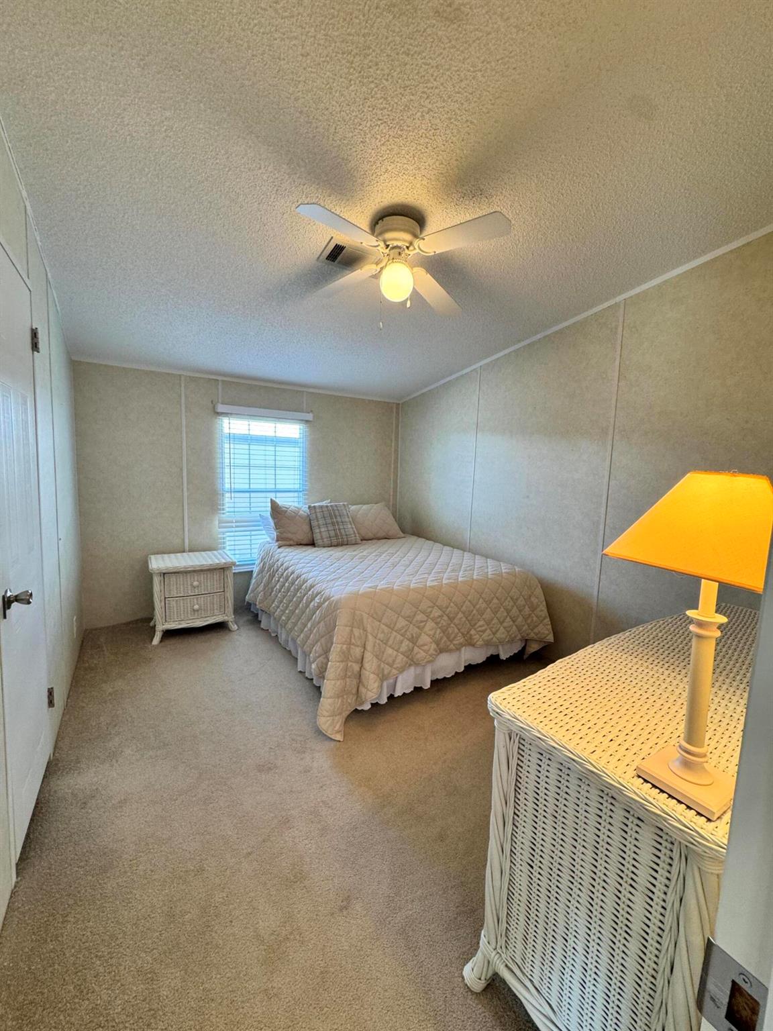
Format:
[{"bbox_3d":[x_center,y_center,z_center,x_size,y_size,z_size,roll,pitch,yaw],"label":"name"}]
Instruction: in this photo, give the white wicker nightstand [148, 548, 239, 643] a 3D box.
[{"bbox_3d":[-1.597,0.648,3.447,0.615,0.570,0.470,-2,7,-34],"label":"white wicker nightstand"}]

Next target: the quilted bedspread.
[{"bbox_3d":[-0.068,0.640,3.373,1.702,0.665,2.136,-1,7,-30],"label":"quilted bedspread"}]

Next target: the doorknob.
[{"bbox_3d":[-1.202,0.279,1.363,0.060,0.068,0.065,-1,7,-30],"label":"doorknob"}]

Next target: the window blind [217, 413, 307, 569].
[{"bbox_3d":[-1.150,-0.216,3.949,0.818,1.422,0.060,-1,7,-30],"label":"window blind"}]

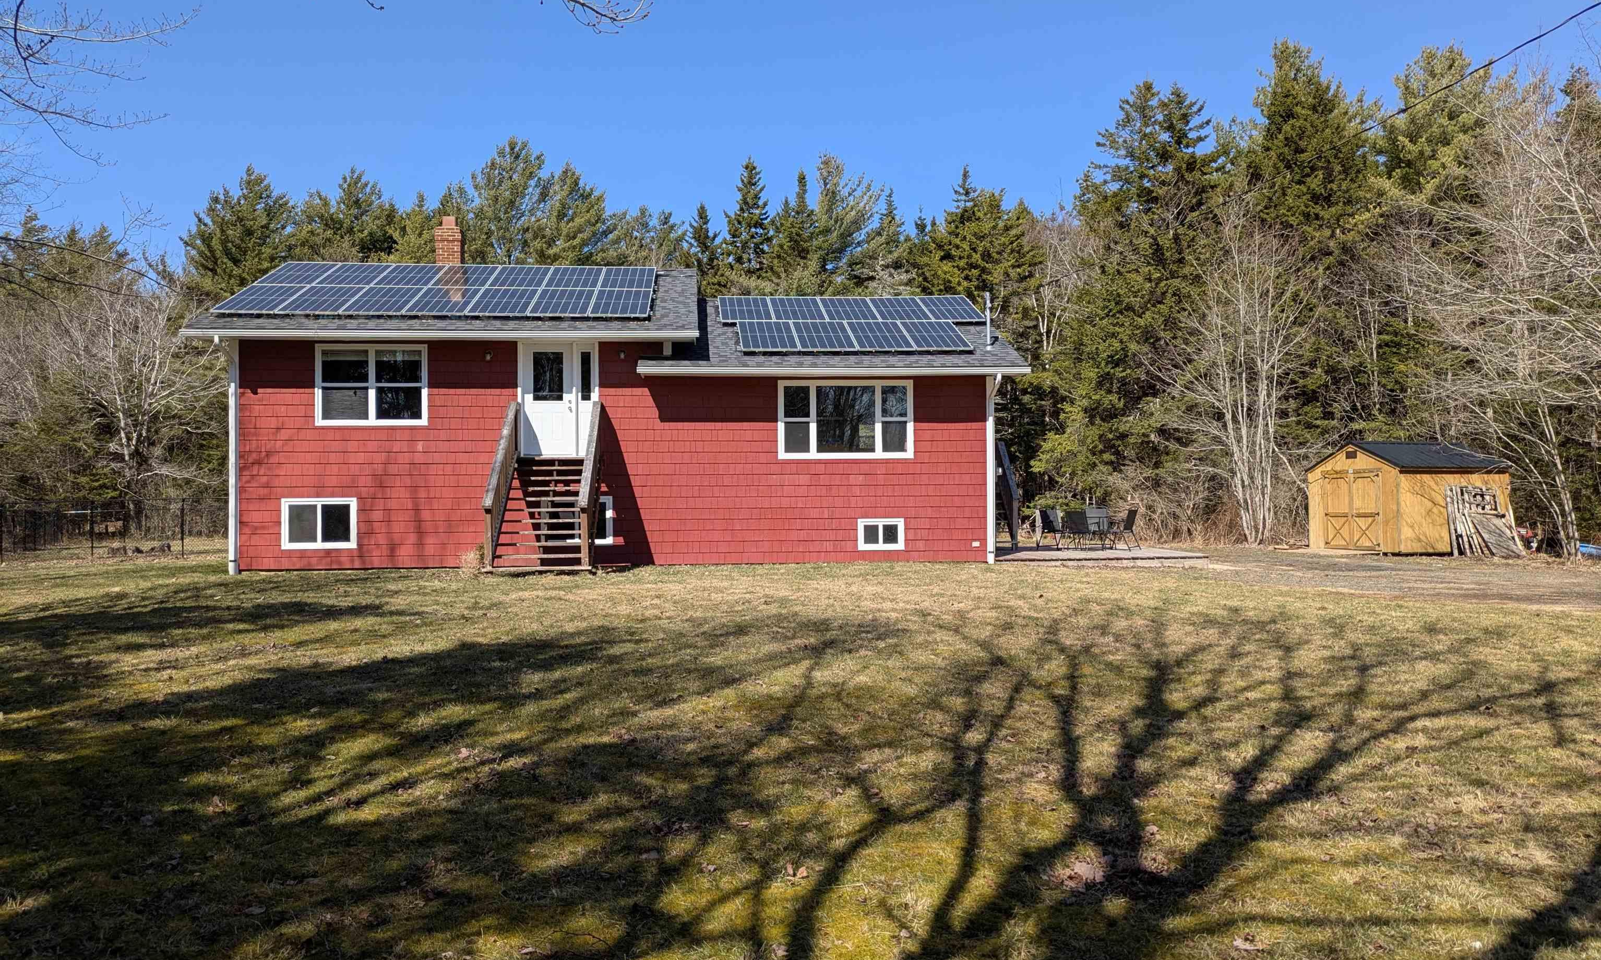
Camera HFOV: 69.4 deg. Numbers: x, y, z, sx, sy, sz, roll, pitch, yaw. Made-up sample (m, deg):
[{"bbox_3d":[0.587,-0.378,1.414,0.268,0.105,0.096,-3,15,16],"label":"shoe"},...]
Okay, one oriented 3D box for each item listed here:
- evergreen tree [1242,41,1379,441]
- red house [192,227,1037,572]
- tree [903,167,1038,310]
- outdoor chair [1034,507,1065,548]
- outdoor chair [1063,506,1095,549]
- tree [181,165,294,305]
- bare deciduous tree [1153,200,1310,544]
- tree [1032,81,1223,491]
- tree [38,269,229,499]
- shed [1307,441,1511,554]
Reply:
[{"bbox_3d":[14.996,-5.671,34.041,4.400,14.630,4.400,0,0,0],"label":"evergreen tree"},{"bbox_3d":[-3.457,-1.921,23.769,14.230,6.930,9.700,0,0,-6],"label":"red house"},{"bbox_3d":[5.740,-4.452,39.032,4.900,12.230,4.900,0,0,0],"label":"tree"},{"bbox_3d":[5.253,1.028,24.393,0.650,0.900,0.580,0,0,-10],"label":"outdoor chair"},{"bbox_3d":[5.923,1.016,24.493,0.580,0.900,0.650,0,0,30],"label":"outdoor chair"},{"bbox_3d":[-18.522,-4.320,38.031,4.200,12.110,4.200,0,0,0],"label":"tree"},{"bbox_3d":[10.791,-2.708,29.019,4.000,8.660,4.000,0,0,0],"label":"bare deciduous tree"},{"bbox_3d":[8.889,-4.651,31.533,5.200,12.490,5.200,0,0,0],"label":"tree"},{"bbox_3d":[-18.787,-2.057,32.515,5.200,7.510,5.000,0,0,0],"label":"tree"},{"bbox_3d":[14.098,0.346,26.885,3.750,2.470,2.550,0,0,-25],"label":"shed"}]

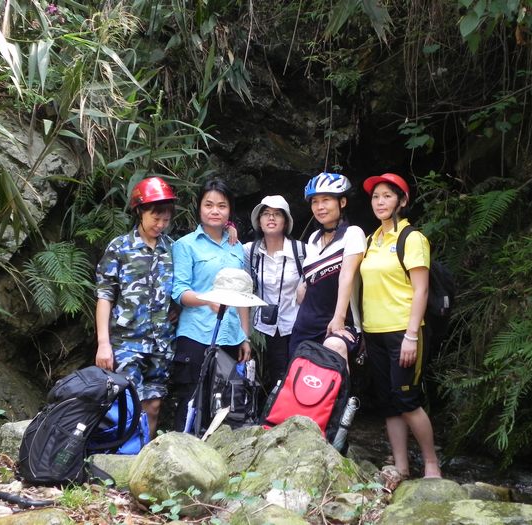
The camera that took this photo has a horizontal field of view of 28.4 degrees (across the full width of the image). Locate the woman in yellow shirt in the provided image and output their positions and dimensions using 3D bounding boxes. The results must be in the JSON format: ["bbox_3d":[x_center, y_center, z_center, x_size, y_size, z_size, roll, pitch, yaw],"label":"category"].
[{"bbox_3d":[0.693,0.345,5.420,0.460,1.600,0.340,3,5,36],"label":"woman in yellow shirt"}]

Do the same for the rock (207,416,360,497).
[{"bbox_3d":[0.081,0.899,4.850,0.700,0.390,0.550,0,4,0],"label":"rock"}]

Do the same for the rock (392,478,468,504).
[{"bbox_3d":[0.801,1.122,5.150,0.390,0.180,0.330,0,4,0],"label":"rock"}]

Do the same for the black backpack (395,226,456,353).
[{"bbox_3d":[0.824,0.135,5.680,0.320,0.540,0.260,2,4,38],"label":"black backpack"}]

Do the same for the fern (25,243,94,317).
[{"bbox_3d":[-1.204,0.104,6.100,0.440,0.440,0.360,0,4,0],"label":"fern"}]

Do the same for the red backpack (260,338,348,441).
[{"bbox_3d":[0.181,0.597,4.830,0.330,0.490,0.220,14,-14,15],"label":"red backpack"}]

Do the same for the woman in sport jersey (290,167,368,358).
[{"bbox_3d":[0.289,0.354,5.242,0.470,1.600,0.480,2,4,33],"label":"woman in sport jersey"}]

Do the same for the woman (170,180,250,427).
[{"bbox_3d":[-0.262,0.370,5.291,0.450,1.580,0.340,-1,3,-22],"label":"woman"}]

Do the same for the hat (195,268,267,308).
[{"bbox_3d":[-0.168,0.118,4.980,0.330,0.150,0.340,7,10,-1],"label":"hat"}]

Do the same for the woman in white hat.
[{"bbox_3d":[0.048,0.403,6.005,0.480,1.580,0.320,0,4,5],"label":"woman in white hat"}]

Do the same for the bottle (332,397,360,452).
[{"bbox_3d":[0.370,0.744,4.830,0.060,0.260,0.060,13,-12,15],"label":"bottle"}]

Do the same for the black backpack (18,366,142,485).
[{"bbox_3d":[-0.834,0.750,4.750,0.380,0.570,0.330,23,3,-13],"label":"black backpack"}]

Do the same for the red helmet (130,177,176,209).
[{"bbox_3d":[-0.556,-0.346,5.200,0.210,0.160,0.260,-2,4,-38],"label":"red helmet"}]

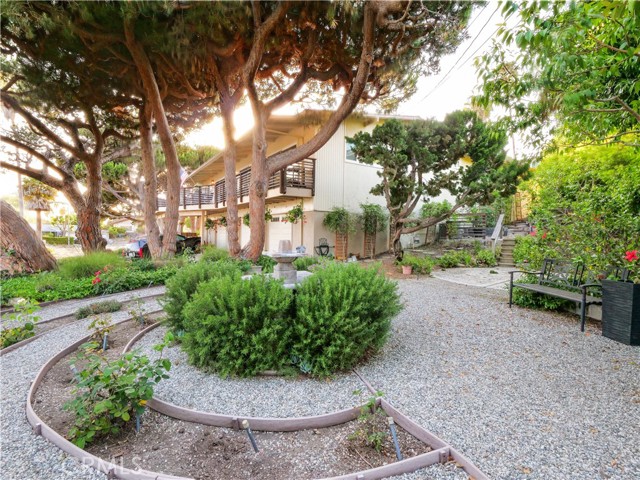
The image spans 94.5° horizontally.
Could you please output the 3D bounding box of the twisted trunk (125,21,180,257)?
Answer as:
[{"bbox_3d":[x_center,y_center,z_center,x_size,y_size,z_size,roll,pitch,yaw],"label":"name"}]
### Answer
[{"bbox_3d":[-5.400,-3.120,9.500,1.750,7.850,1.200,0,1,0],"label":"twisted trunk"}]

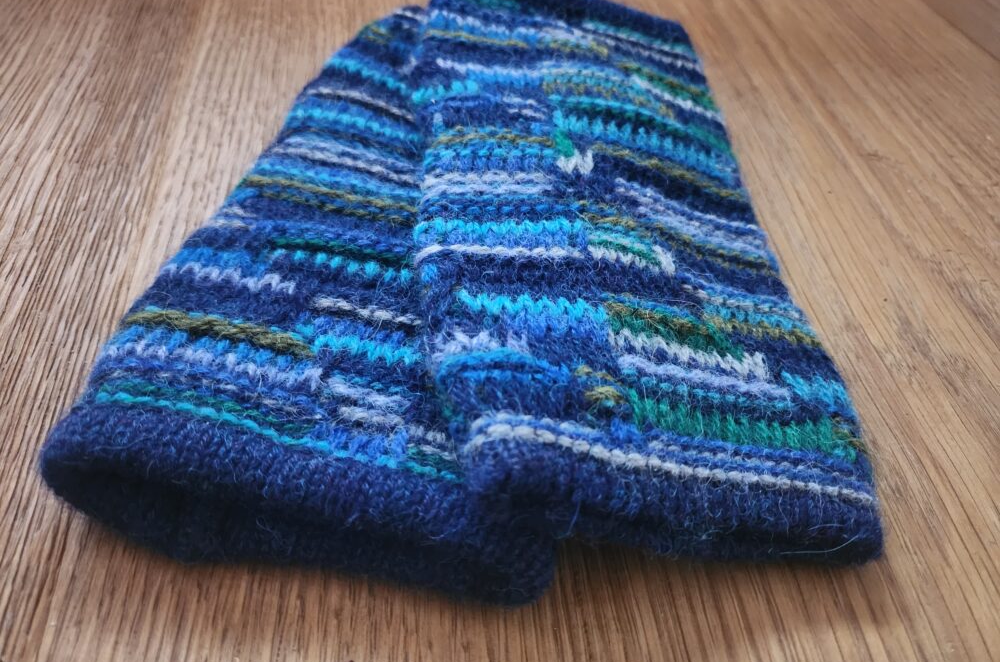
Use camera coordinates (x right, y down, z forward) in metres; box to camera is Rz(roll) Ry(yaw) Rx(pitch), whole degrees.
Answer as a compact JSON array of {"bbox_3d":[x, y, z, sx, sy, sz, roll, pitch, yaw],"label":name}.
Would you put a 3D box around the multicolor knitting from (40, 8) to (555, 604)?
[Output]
[{"bbox_3d":[-0.014,-0.037,0.182,0.094,0.021,0.193,11,50,9],"label":"multicolor knitting"}]

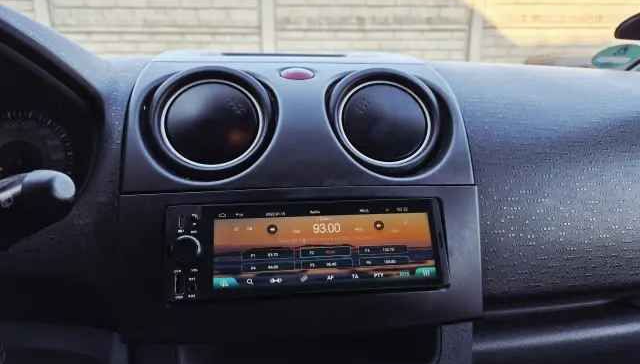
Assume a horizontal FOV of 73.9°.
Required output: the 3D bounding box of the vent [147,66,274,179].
[{"bbox_3d":[-0.082,-0.044,0.322,0.088,0.085,0.033,-2,-19,-8],"label":"vent"}]

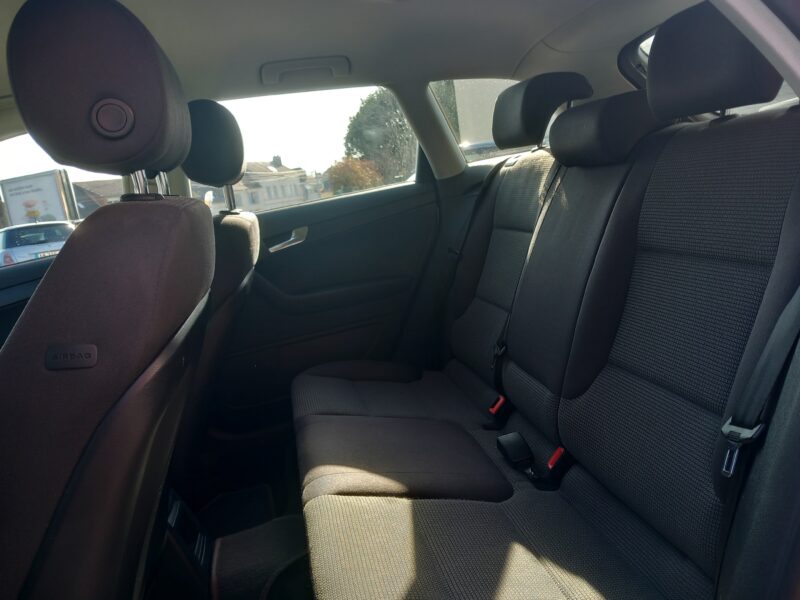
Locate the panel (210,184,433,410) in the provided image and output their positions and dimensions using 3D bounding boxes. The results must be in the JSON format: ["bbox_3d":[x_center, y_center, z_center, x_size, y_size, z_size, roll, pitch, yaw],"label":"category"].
[{"bbox_3d":[-0.219,0.000,1.832,0.740,0.630,0.130,-7,10,-10],"label":"panel"}]

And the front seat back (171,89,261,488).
[{"bbox_3d":[-0.517,-0.004,1.485,0.260,0.920,0.500,13,6,-13],"label":"front seat back"}]

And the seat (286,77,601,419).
[{"bbox_3d":[0.084,-0.076,1.622,0.770,0.910,0.450,-7,10,-10],"label":"seat"}]

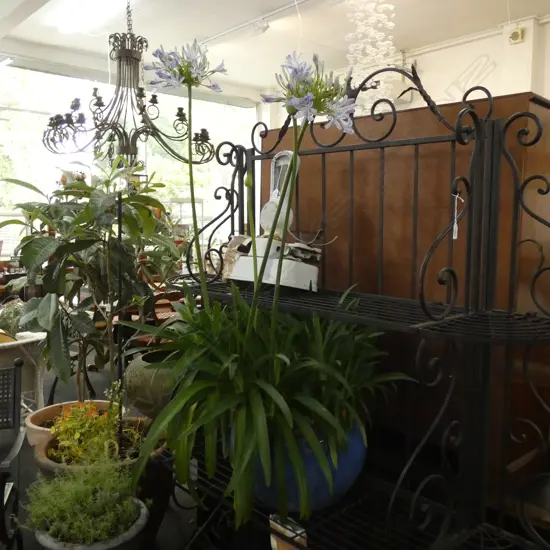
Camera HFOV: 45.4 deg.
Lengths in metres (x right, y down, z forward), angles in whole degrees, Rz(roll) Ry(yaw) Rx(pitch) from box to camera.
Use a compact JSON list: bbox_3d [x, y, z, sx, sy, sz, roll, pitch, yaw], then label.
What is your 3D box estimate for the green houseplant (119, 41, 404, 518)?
[{"bbox_3d":[-0.010,0.010,1.860,0.820,1.300,0.760,0,5,0],"label":"green houseplant"}]

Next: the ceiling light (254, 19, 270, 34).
[{"bbox_3d":[-0.099,-1.968,5.200,0.140,0.135,0.110,-3,6,-32],"label":"ceiling light"}]

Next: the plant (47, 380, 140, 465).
[{"bbox_3d":[-0.541,0.424,1.985,0.285,0.190,0.270,0,5,0],"label":"plant"}]

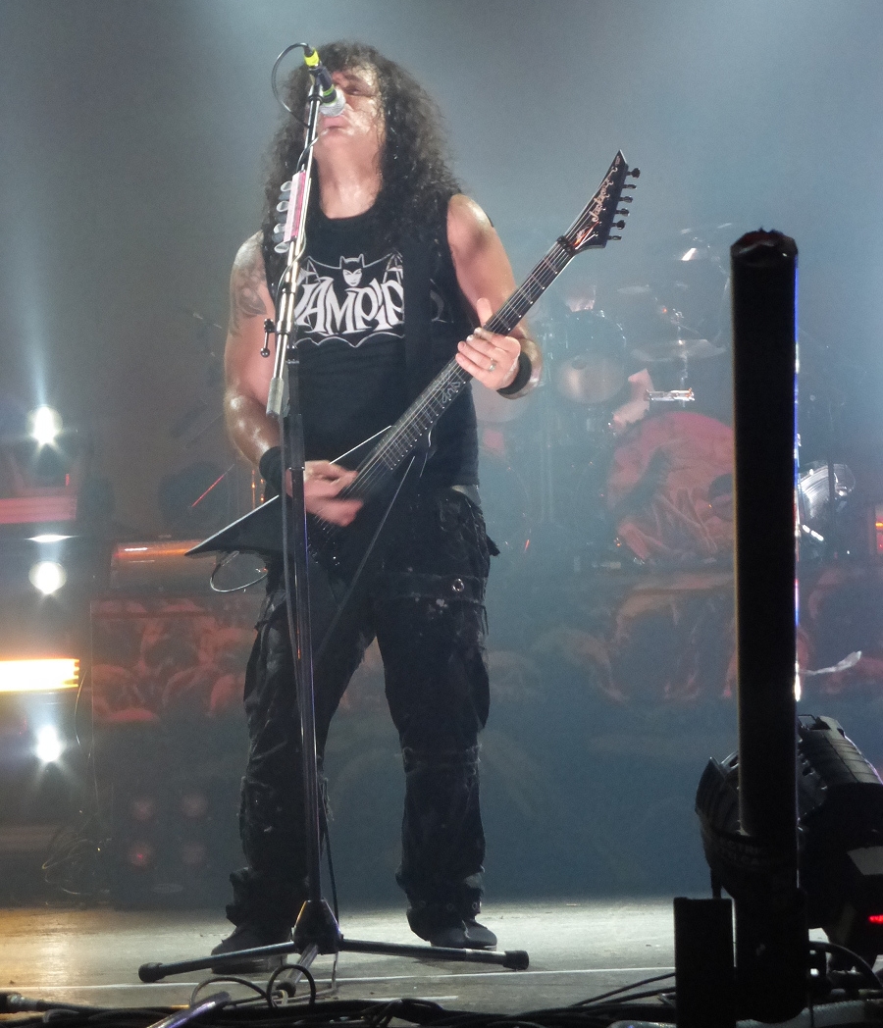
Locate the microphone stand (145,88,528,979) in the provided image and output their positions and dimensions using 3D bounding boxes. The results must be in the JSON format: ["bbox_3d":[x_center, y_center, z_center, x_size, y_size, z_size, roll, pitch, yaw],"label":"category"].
[{"bbox_3d":[-0.180,-0.010,4.514,0.630,1.570,0.720,-2,-7,5],"label":"microphone stand"}]

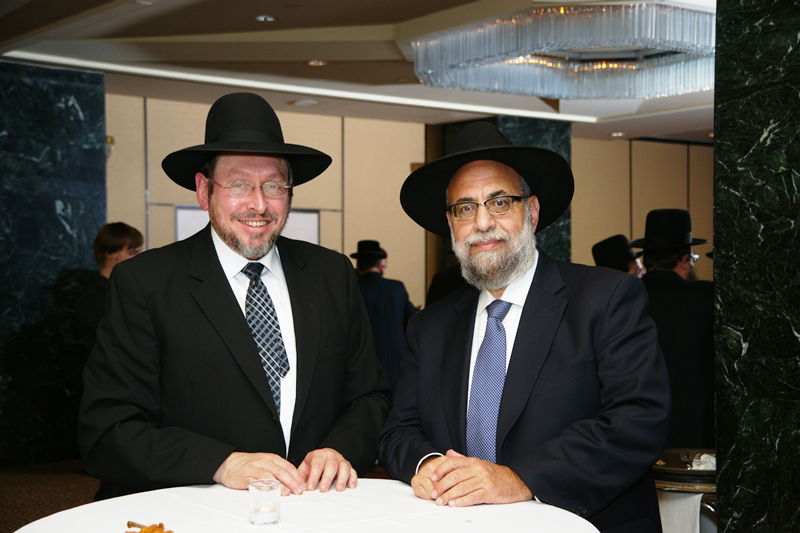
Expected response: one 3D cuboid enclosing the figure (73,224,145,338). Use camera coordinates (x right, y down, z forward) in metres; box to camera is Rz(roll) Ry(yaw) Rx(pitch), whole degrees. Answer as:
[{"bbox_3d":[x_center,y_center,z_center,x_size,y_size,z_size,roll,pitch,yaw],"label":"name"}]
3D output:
[{"bbox_3d":[-1.210,0.660,5.200,0.380,1.690,0.480,0,0,-35],"label":"figure"}]

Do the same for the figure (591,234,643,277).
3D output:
[{"bbox_3d":[0.980,0.680,5.750,0.520,1.660,0.380,0,0,37],"label":"figure"}]

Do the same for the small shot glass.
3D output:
[{"bbox_3d":[-0.218,0.381,1.975,0.051,0.063,0.051,0,0,0],"label":"small shot glass"}]

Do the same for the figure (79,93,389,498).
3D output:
[{"bbox_3d":[-0.320,0.590,2.420,0.620,1.820,0.500,0,0,-20],"label":"figure"}]

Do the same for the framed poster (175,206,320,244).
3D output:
[{"bbox_3d":[-1.280,-0.080,10.450,1.480,0.850,0.040,0,0,-37],"label":"framed poster"}]

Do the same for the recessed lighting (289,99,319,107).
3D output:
[{"bbox_3d":[-0.790,-1.342,10.000,0.230,0.050,0.230,0,0,0],"label":"recessed lighting"}]

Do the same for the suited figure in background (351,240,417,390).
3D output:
[{"bbox_3d":[-0.160,0.635,10.000,0.600,1.710,0.400,0,0,23],"label":"suited figure in background"}]

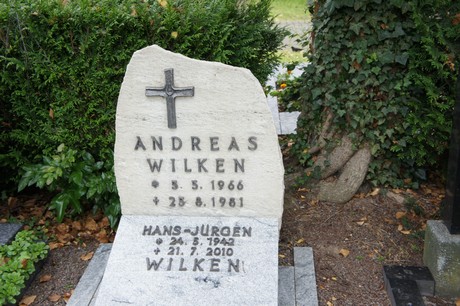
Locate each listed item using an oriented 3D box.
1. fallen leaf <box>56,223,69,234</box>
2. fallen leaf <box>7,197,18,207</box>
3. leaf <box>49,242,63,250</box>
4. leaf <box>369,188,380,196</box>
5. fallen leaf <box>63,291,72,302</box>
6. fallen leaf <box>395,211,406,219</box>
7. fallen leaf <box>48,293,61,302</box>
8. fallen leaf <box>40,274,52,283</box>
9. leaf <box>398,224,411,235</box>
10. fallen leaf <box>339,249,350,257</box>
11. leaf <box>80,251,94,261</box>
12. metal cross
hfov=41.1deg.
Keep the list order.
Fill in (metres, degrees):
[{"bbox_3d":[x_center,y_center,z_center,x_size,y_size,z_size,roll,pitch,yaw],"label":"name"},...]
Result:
[{"bbox_3d":[-0.819,0.371,3.011,0.059,0.030,0.065,-2,22,0],"label":"fallen leaf"},{"bbox_3d":[-1.168,0.262,3.299,0.057,0.035,0.055,-2,22,0],"label":"fallen leaf"},{"bbox_3d":[-0.813,0.437,2.859,0.066,0.020,0.050,-2,22,0],"label":"leaf"},{"bbox_3d":[0.781,0.213,3.300,0.076,0.020,0.044,-16,26,-32],"label":"leaf"},{"bbox_3d":[-0.654,0.584,2.484,0.043,0.020,0.063,-2,22,0],"label":"fallen leaf"},{"bbox_3d":[0.852,0.309,3.058,0.060,0.020,0.050,-2,22,0],"label":"fallen leaf"},{"bbox_3d":[-0.709,0.588,2.484,0.052,0.015,0.048,-2,22,0],"label":"fallen leaf"},{"bbox_3d":[-0.782,0.536,2.617,0.057,0.015,0.048,-2,22,0],"label":"fallen leaf"},{"bbox_3d":[0.833,0.365,2.919,0.065,0.020,0.063,-2,22,0],"label":"leaf"},{"bbox_3d":[0.515,0.448,2.739,0.052,0.018,0.046,-2,22,0],"label":"fallen leaf"},{"bbox_3d":[-0.644,0.467,2.775,0.073,0.018,0.042,-19,28,-37],"label":"leaf"},{"bbox_3d":[-0.246,-0.216,2.505,0.201,0.251,0.020,0,22,5],"label":"metal cross"}]

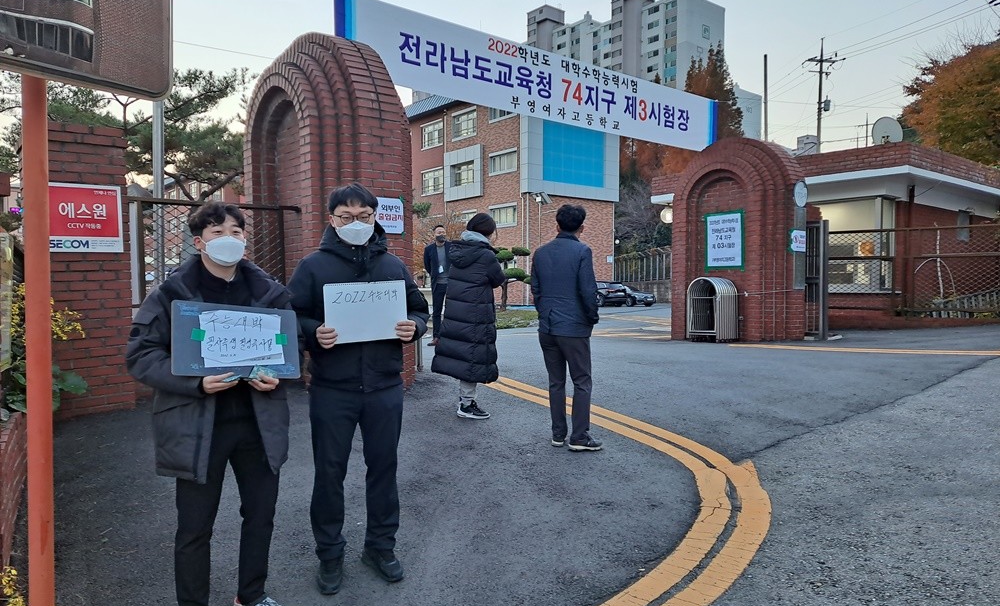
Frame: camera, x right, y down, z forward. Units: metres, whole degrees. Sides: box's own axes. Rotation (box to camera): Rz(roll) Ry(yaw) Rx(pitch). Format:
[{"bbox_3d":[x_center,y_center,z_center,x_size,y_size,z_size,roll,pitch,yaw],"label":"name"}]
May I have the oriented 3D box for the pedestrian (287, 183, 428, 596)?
[{"bbox_3d":[-0.642,0.340,3.100,0.600,1.750,0.440,-1,3,-10],"label":"pedestrian"}]

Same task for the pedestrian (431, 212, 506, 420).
[{"bbox_3d":[-0.248,0.098,5.450,0.460,1.600,0.500,-2,3,-32],"label":"pedestrian"}]

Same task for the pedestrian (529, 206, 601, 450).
[{"bbox_3d":[0.491,0.151,4.970,0.520,1.710,0.380,0,3,18],"label":"pedestrian"}]

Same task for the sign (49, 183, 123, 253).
[{"bbox_3d":[-2.899,-0.587,4.820,0.490,0.475,0.020,-3,4,-45],"label":"sign"}]

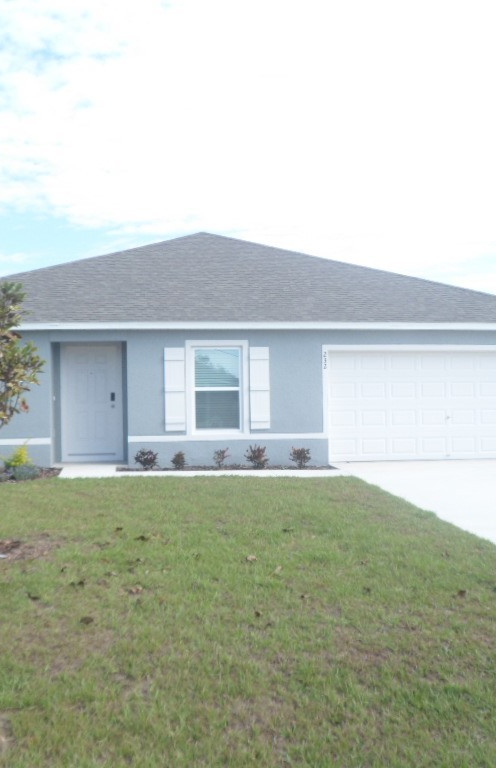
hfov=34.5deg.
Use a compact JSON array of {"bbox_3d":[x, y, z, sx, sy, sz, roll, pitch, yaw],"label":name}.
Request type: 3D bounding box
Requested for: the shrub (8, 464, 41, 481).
[{"bbox_3d":[-3.666,1.452,13.100,0.510,0.240,0.480,-1,-1,-8],"label":"shrub"}]

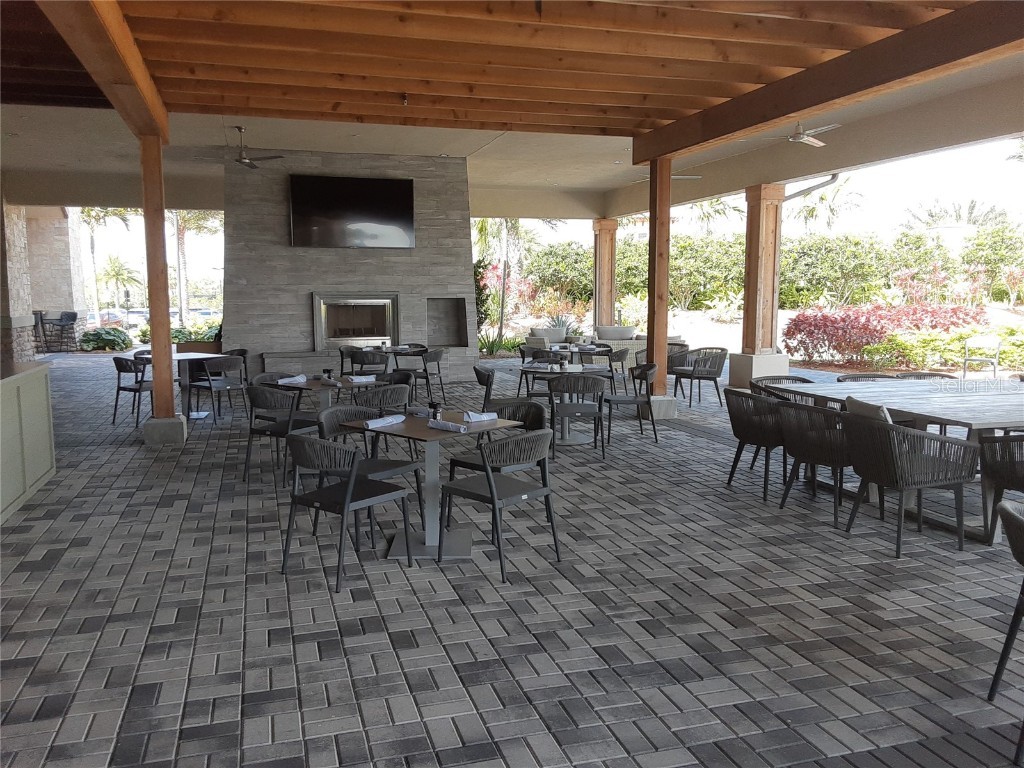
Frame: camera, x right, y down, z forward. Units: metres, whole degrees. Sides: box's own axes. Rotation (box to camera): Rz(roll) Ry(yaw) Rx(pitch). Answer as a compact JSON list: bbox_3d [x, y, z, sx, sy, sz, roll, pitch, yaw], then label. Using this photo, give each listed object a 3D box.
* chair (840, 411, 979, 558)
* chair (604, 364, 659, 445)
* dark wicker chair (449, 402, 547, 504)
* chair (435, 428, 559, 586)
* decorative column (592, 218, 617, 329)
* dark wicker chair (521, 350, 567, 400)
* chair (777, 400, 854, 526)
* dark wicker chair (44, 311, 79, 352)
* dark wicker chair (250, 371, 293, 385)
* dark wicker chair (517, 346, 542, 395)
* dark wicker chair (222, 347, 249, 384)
[{"bbox_3d":[2.397,0.583,4.851,0.570,0.770,0.590,-2,7,-18],"label":"chair"},{"bbox_3d":[1.220,0.188,8.338,0.550,0.785,0.530,-1,7,-9],"label":"chair"},{"bbox_3d":[-0.077,0.547,5.254,0.520,0.780,0.530,5,8,37],"label":"dark wicker chair"},{"bbox_3d":[-0.066,0.629,4.525,0.530,0.780,0.520,6,8,40],"label":"chair"},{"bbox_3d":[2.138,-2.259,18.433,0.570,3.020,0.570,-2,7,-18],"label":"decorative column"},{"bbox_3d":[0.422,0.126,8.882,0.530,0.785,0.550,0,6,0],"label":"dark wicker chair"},{"bbox_3d":[2.248,0.525,5.502,0.600,0.790,0.600,-2,7,-20],"label":"chair"},{"bbox_3d":[-11.344,-1.318,20.184,0.550,1.060,0.570,5,8,35],"label":"dark wicker chair"},{"bbox_3d":[-2.054,0.311,7.236,0.550,0.785,0.530,6,9,43],"label":"dark wicker chair"},{"bbox_3d":[0.451,-0.174,11.703,0.540,0.780,0.530,6,8,41],"label":"dark wicker chair"},{"bbox_3d":[-3.689,-0.035,10.275,0.530,0.785,0.550,5,8,36],"label":"dark wicker chair"}]

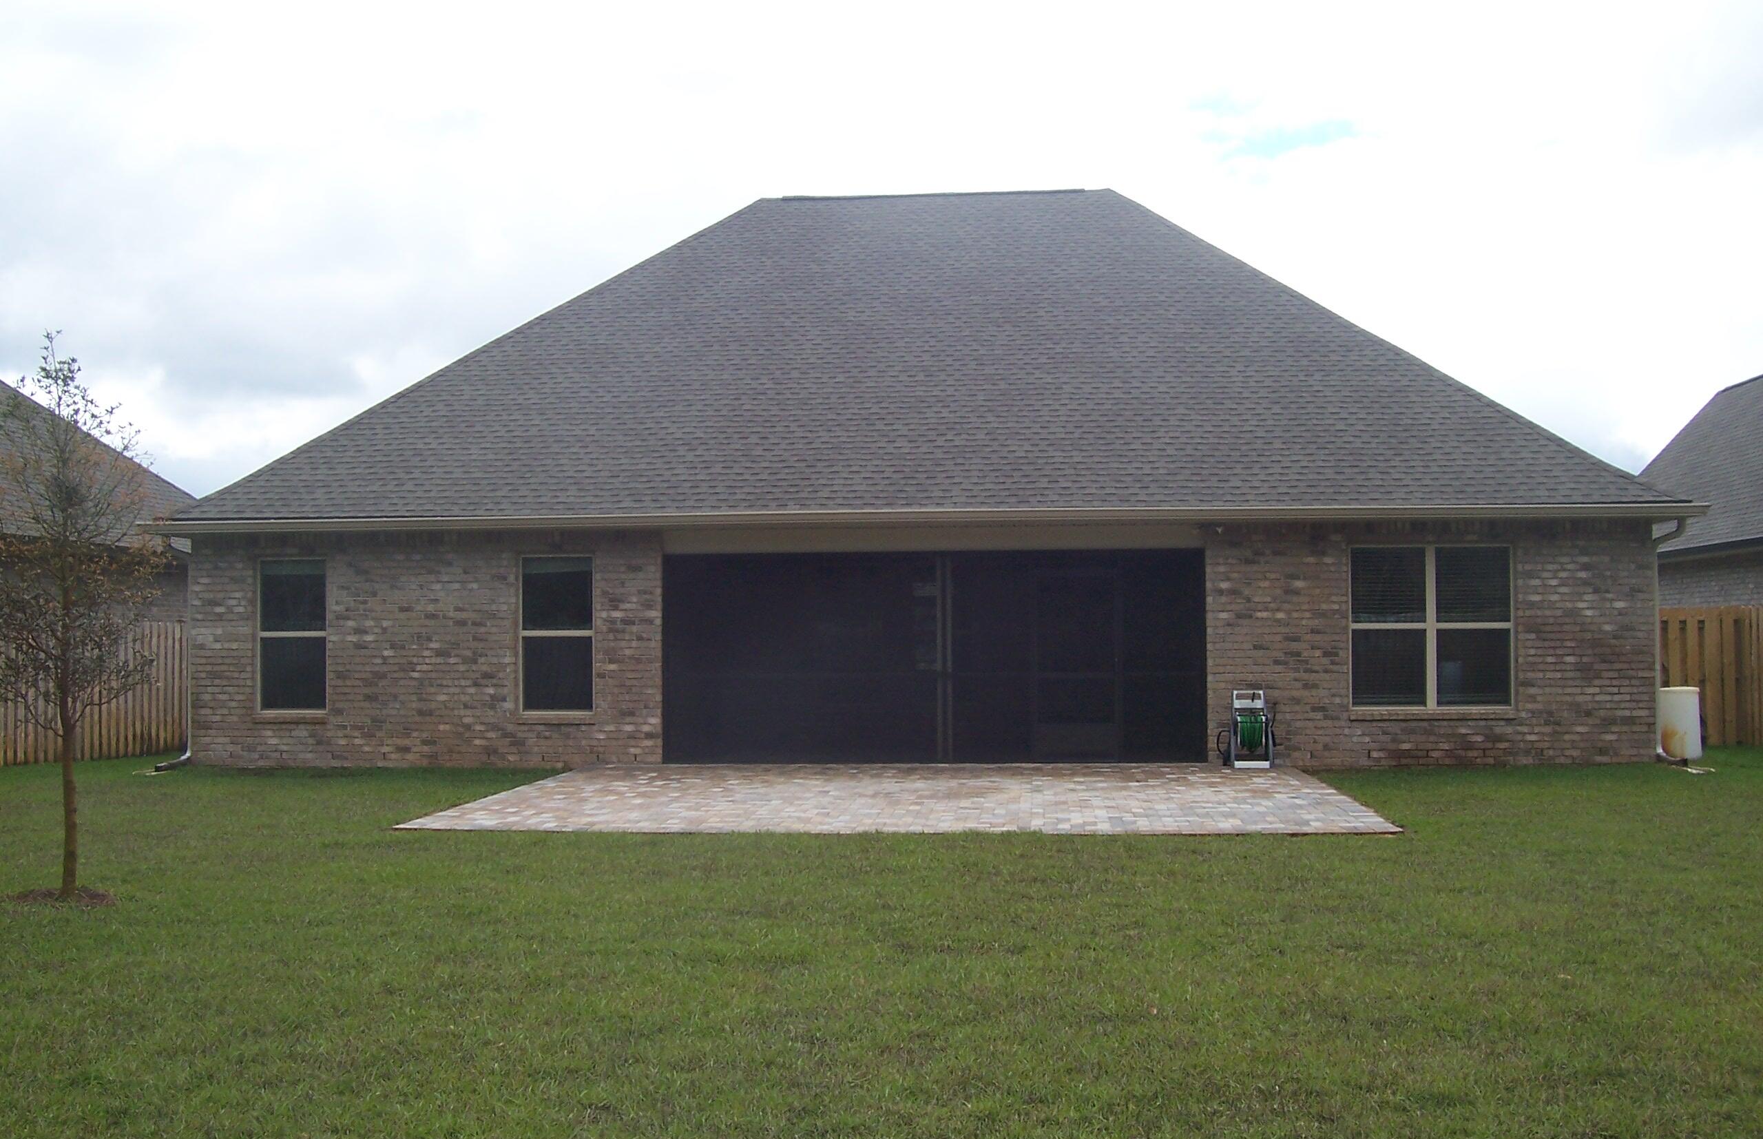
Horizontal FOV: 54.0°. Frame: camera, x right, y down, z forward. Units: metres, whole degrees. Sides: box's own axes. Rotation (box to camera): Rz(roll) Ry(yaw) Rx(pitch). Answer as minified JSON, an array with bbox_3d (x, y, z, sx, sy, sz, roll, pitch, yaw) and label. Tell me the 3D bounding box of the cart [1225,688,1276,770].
[{"bbox_3d":[3.723,1.615,17.433,0.480,0.800,0.480,-1,-2,5],"label":"cart"}]

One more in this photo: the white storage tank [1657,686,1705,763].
[{"bbox_3d":[8.282,1.598,17.937,0.450,0.780,0.450,-1,-2,5],"label":"white storage tank"}]

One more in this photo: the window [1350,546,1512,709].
[{"bbox_3d":[5.649,0.589,17.762,1.660,1.690,0.100,-1,-2,5],"label":"window"}]

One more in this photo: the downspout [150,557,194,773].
[{"bbox_3d":[-7.721,0.998,18.867,0.400,2.420,0.120,-1,-2,5],"label":"downspout"}]

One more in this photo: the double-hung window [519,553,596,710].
[{"bbox_3d":[-3.462,0.700,18.520,0.800,1.690,0.100,-1,-2,5],"label":"double-hung window"}]

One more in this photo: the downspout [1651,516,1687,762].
[{"bbox_3d":[7.991,0.719,17.563,0.340,2.580,0.120,-1,-2,5],"label":"downspout"}]

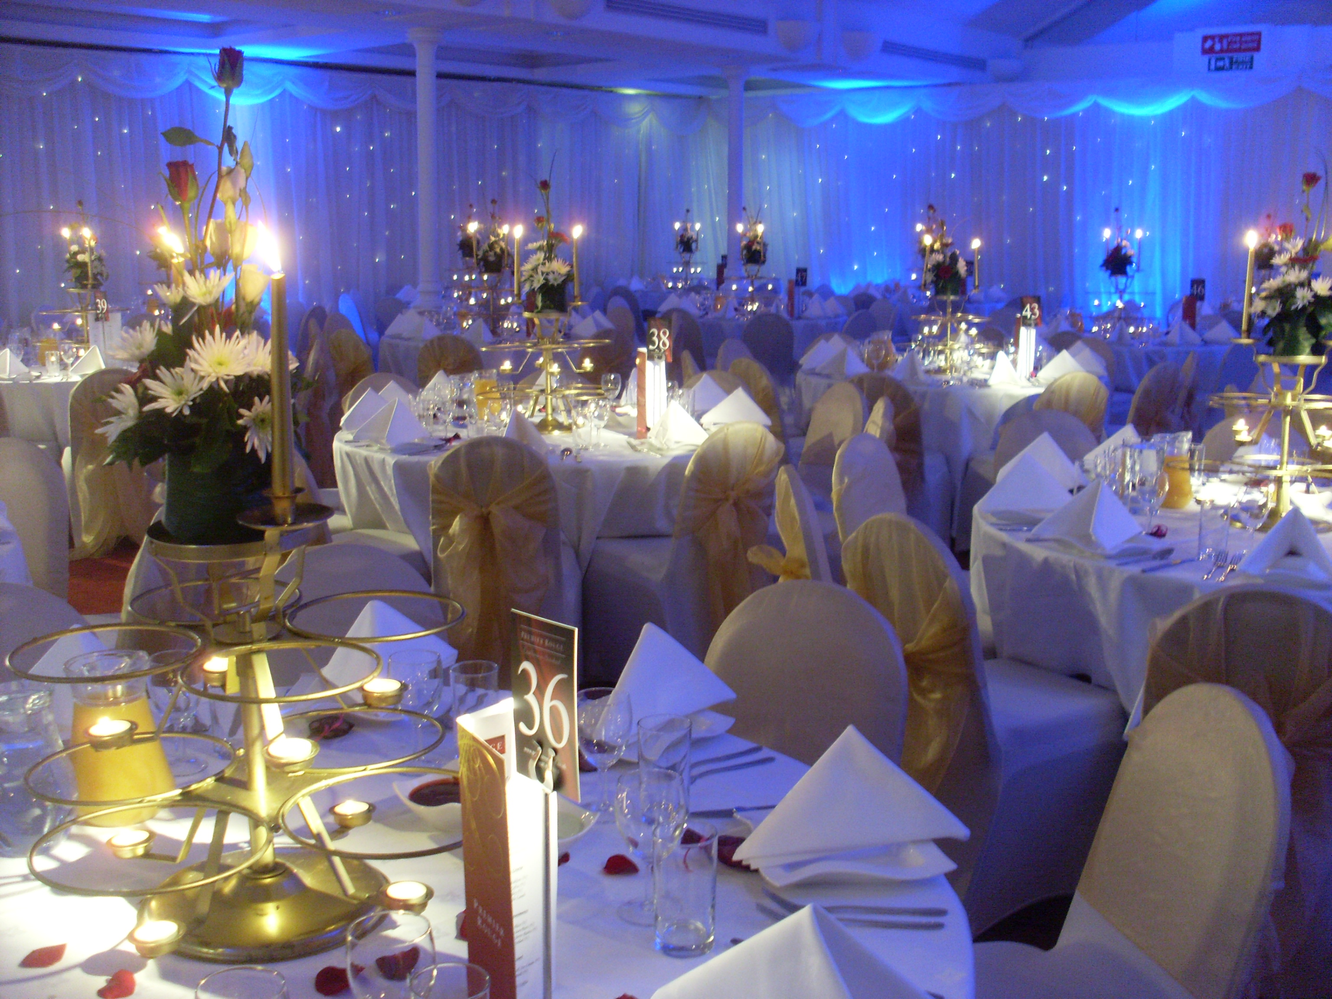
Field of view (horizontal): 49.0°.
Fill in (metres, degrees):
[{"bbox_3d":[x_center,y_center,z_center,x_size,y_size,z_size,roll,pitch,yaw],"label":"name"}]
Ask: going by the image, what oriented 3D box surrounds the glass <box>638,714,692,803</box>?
[{"bbox_3d":[-0.001,0.362,1.971,0.068,0.128,0.068,0,10,0],"label":"glass"}]

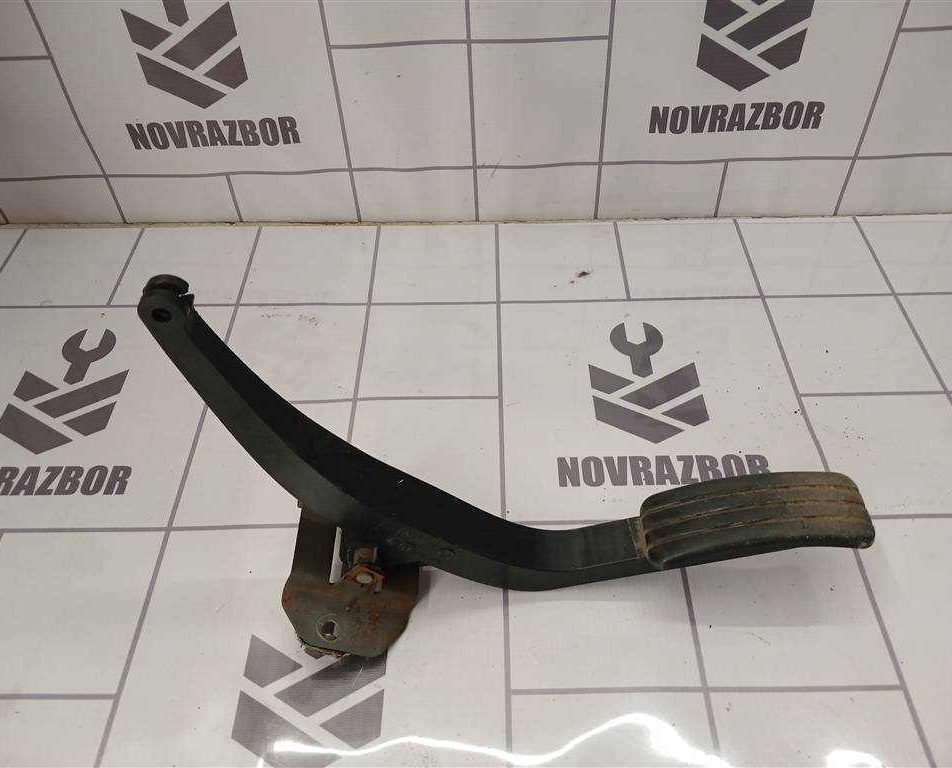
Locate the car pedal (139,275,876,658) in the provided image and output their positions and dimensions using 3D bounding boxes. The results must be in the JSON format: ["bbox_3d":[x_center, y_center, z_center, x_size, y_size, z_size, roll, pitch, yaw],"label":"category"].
[{"bbox_3d":[0.018,0.067,0.384,0.342,0.224,0.064,12,46,-12],"label":"car pedal"}]

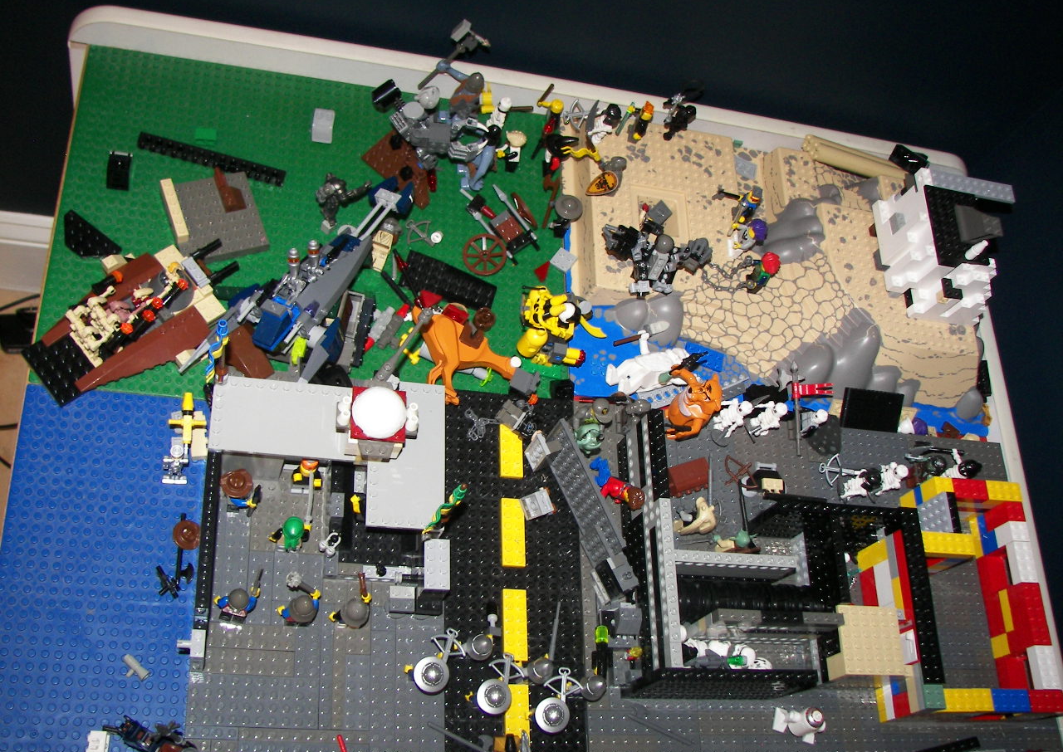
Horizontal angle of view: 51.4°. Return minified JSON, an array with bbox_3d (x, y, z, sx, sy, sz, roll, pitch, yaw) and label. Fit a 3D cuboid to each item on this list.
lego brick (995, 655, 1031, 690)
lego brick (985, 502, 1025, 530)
[{"bbox_3d":[0.356,0.222,0.821,0.016,0.012,0.032,6,64,-15],"label":"lego brick"},{"bbox_3d":[0.373,0.112,0.872,0.016,0.029,0.016,6,65,-15],"label":"lego brick"}]

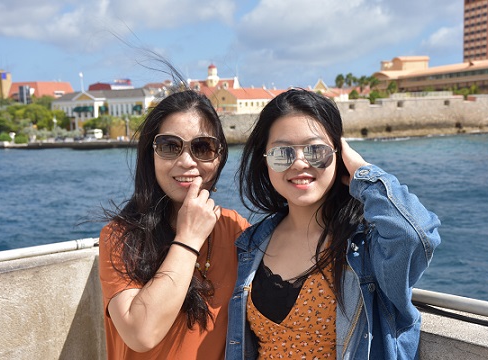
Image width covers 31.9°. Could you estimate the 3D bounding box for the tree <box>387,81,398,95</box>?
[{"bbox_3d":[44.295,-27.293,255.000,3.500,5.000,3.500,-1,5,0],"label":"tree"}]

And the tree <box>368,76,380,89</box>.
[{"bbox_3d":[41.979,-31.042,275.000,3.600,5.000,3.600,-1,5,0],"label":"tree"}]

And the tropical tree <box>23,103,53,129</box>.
[{"bbox_3d":[-60.387,-18.423,250.000,8.600,8.600,8.000,-1,5,0],"label":"tropical tree"}]

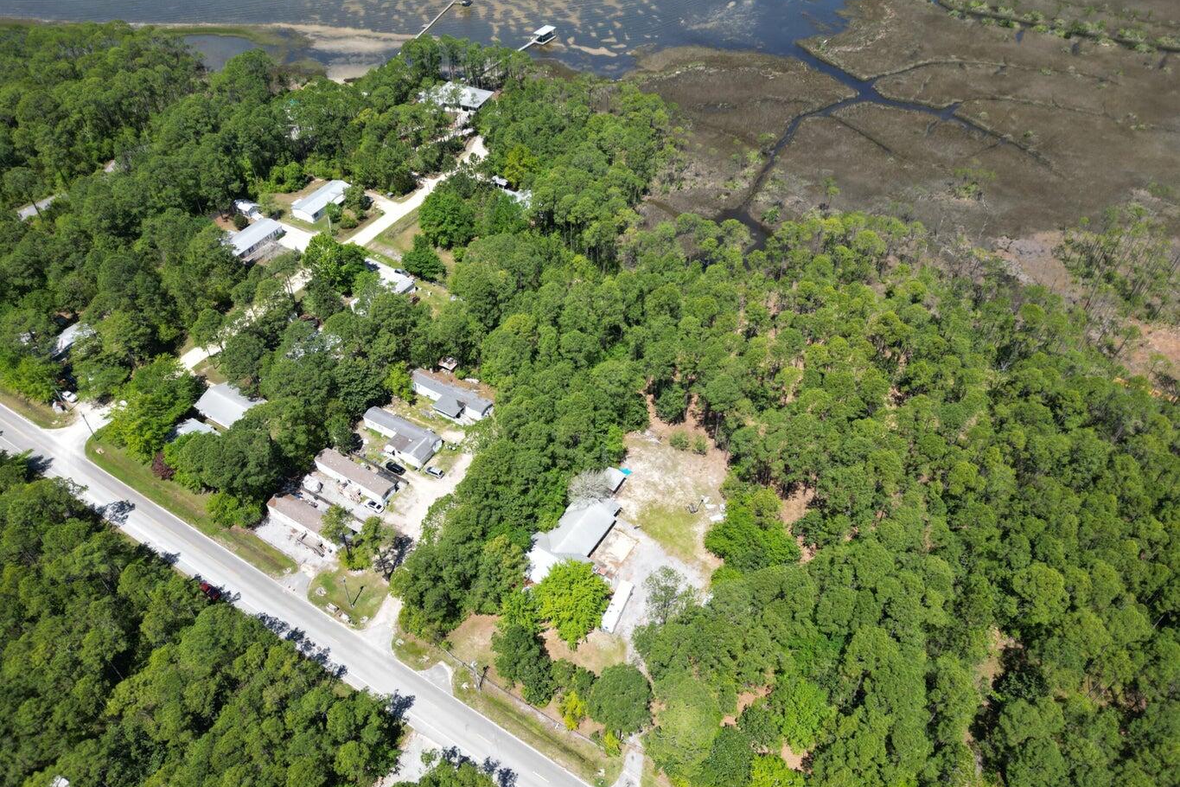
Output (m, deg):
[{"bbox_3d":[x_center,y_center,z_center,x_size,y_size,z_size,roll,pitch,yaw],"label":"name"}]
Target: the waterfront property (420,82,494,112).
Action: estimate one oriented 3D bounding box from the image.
[{"bbox_3d":[-55.380,-123.390,341.010,27.500,5.600,20.500,16,45,17],"label":"waterfront property"}]

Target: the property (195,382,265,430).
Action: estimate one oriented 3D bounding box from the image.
[{"bbox_3d":[-89.600,3.090,203.850,14.300,4.700,11.100,23,48,24],"label":"property"}]

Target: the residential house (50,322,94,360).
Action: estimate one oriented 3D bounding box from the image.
[{"bbox_3d":[-142.270,-14.690,224.070,8.200,4.000,12.700,23,48,24],"label":"residential house"}]

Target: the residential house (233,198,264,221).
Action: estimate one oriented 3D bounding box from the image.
[{"bbox_3d":[-115.780,-62.900,277.190,7.400,3.100,4.800,22,47,22],"label":"residential house"}]

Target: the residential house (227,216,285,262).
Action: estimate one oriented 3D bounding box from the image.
[{"bbox_3d":[-107.530,-48.890,260.970,10.400,4.300,20.000,19,46,20],"label":"residential house"}]

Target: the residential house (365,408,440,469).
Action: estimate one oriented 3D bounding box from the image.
[{"bbox_3d":[-46.110,10.260,196.290,21.700,4.000,9.100,23,48,24],"label":"residential house"}]

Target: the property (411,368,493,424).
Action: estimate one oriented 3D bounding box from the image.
[{"bbox_3d":[-36.680,1.440,205.940,24.000,3.900,8.500,23,48,24],"label":"property"}]

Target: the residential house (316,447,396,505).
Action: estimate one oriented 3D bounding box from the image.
[{"bbox_3d":[-53.450,18.790,187.030,21.600,4.000,4.800,23,48,24],"label":"residential house"}]

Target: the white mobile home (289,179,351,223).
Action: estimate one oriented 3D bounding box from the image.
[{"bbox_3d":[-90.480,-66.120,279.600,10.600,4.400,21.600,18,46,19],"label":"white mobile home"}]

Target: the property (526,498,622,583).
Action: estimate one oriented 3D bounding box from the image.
[{"bbox_3d":[-3.920,30.830,172.860,13.600,5.000,25.600,23,48,24],"label":"property"}]

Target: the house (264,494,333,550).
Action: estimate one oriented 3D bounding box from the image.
[{"bbox_3d":[-60.850,27.560,177.500,20.800,4.000,4.800,23,48,24],"label":"house"}]

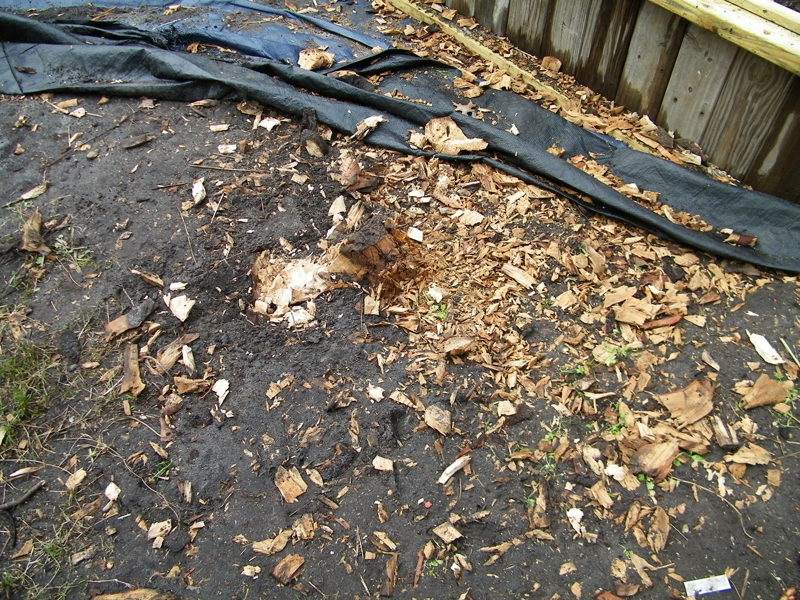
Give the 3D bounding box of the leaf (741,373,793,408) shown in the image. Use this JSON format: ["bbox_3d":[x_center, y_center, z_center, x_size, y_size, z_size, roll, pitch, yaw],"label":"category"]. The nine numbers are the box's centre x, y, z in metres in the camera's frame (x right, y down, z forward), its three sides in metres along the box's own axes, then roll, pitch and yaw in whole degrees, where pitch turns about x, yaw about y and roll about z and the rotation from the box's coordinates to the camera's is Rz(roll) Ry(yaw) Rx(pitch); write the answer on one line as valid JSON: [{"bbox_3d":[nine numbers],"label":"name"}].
[{"bbox_3d":[0.857,0.212,1.511,0.127,0.027,0.071,-16,51,-13],"label":"leaf"}]

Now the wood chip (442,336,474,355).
[{"bbox_3d":[0.133,0.104,1.460,0.064,0.022,0.037,2,52,4],"label":"wood chip"}]

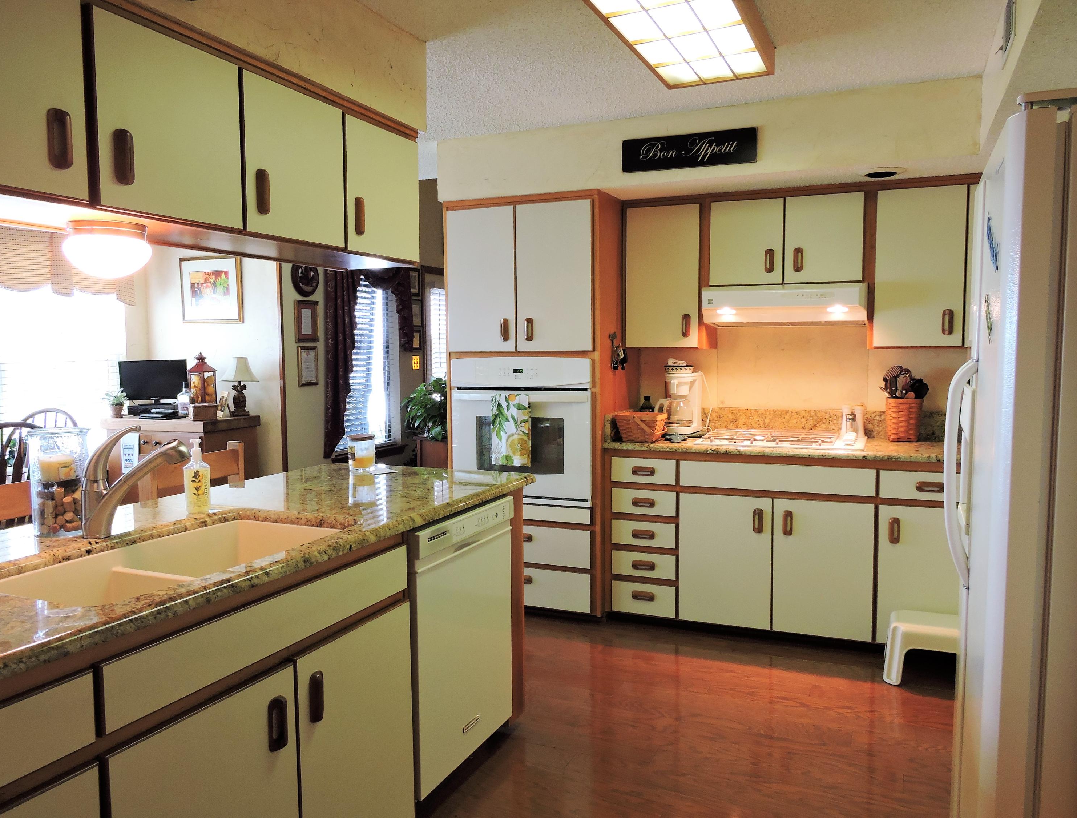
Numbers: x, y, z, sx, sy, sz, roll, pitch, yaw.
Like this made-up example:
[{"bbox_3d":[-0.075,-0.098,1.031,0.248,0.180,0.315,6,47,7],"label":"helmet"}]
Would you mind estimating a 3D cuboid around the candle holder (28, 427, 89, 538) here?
[{"bbox_3d":[-1.209,0.179,1.896,0.130,0.251,0.130,1,4,21],"label":"candle holder"}]

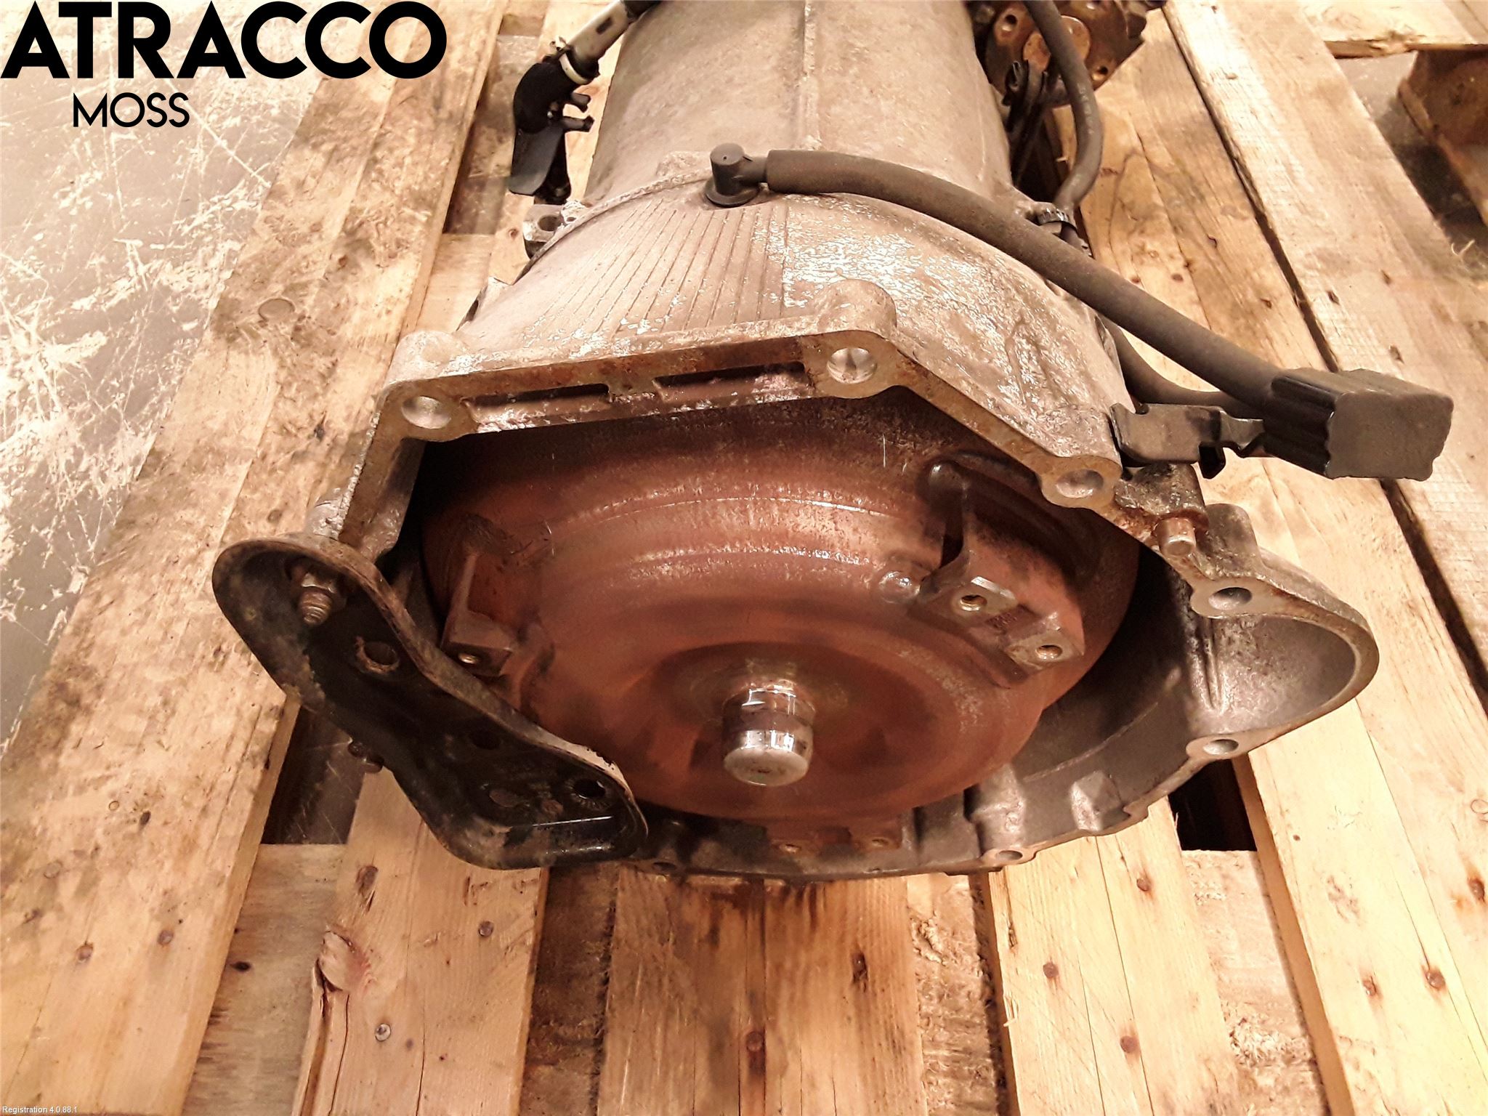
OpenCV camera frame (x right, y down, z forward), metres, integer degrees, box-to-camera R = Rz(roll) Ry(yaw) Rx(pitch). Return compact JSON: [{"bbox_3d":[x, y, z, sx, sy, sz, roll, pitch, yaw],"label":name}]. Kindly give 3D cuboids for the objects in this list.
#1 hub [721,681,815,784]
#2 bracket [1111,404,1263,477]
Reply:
[{"bbox_3d":[0.009,0.064,0.445,0.034,0.034,0.029,2,55,2],"label":"hub"},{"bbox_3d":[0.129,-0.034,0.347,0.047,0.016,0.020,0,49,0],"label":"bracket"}]

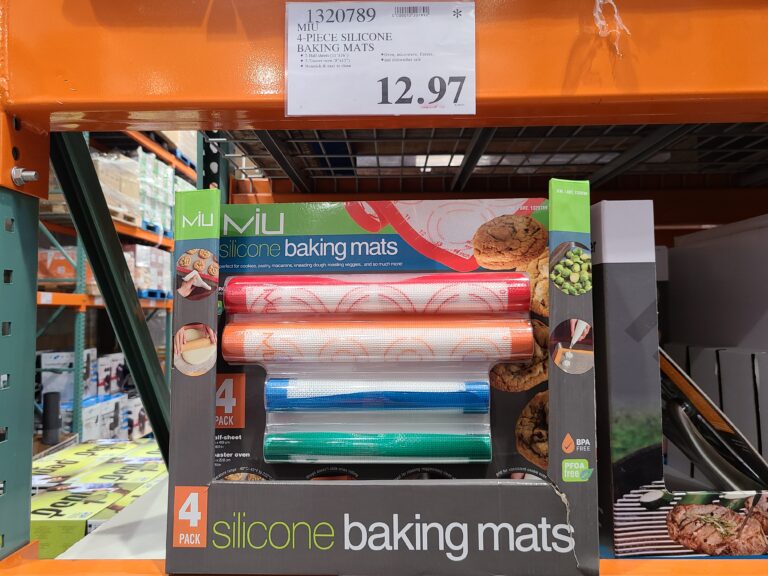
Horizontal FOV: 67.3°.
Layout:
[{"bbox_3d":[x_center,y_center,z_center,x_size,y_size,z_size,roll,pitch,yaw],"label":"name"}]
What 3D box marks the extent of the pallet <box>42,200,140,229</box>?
[{"bbox_3d":[-4.006,-0.949,7.615,1.120,0.145,1.060,0,-3,2],"label":"pallet"}]

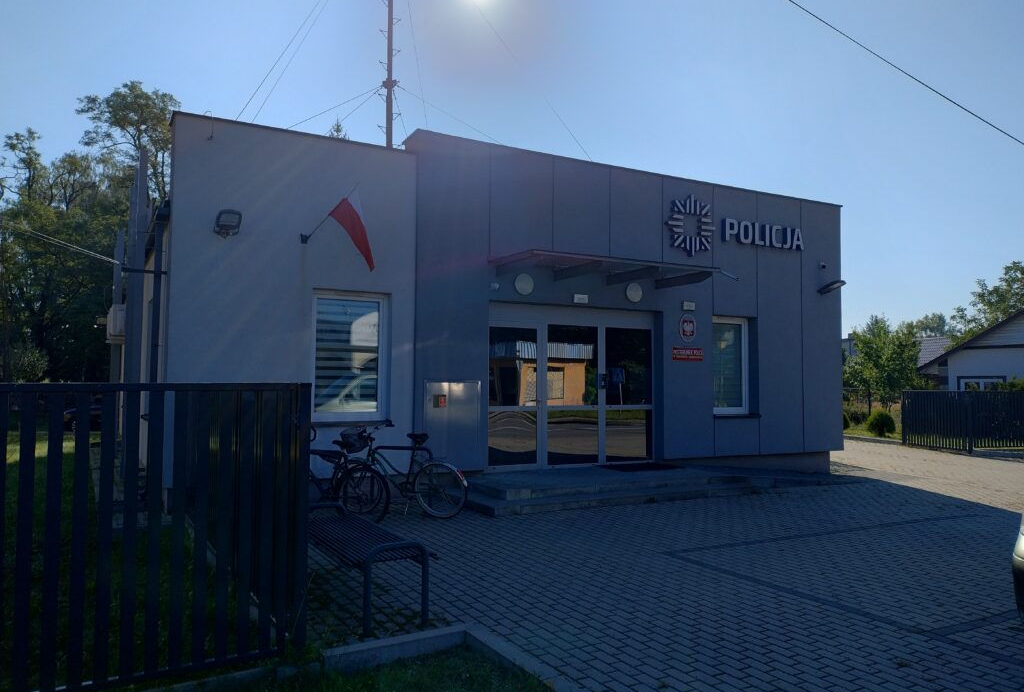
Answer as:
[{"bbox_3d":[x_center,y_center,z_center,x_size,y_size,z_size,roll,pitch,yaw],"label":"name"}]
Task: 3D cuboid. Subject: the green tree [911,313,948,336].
[{"bbox_3d":[51.944,1.346,91.737,6.500,10.800,6.500,-1,-3,29],"label":"green tree"}]

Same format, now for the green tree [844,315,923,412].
[{"bbox_3d":[18.177,0.991,36.622,4.300,4.990,4.300,-1,-3,26],"label":"green tree"}]

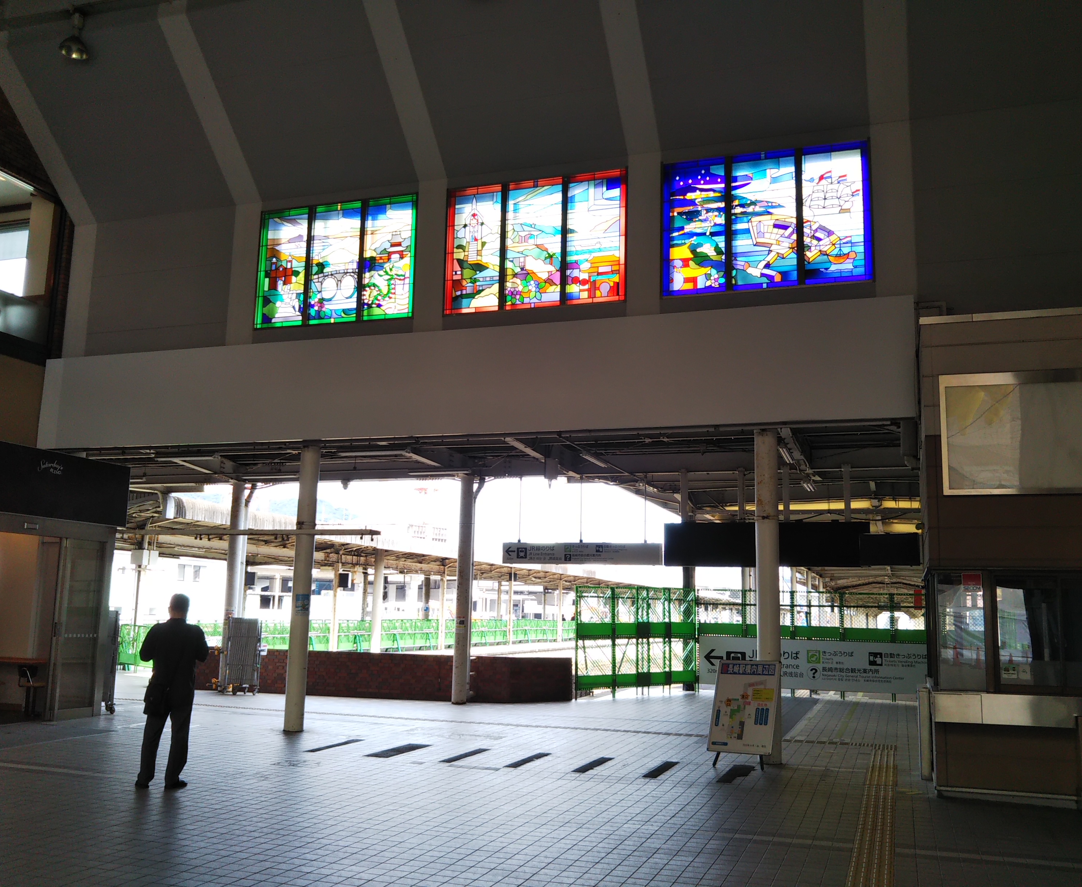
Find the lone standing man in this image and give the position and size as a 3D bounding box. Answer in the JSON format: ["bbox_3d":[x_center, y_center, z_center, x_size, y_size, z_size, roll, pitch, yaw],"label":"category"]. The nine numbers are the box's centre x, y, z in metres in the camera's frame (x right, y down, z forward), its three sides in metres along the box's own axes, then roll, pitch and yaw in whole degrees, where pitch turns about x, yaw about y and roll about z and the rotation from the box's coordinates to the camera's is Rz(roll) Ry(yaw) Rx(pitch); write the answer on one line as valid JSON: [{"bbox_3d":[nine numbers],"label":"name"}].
[{"bbox_3d":[-3.436,2.304,9.668,0.580,1.750,0.380,2,-9,-7],"label":"lone standing man"}]

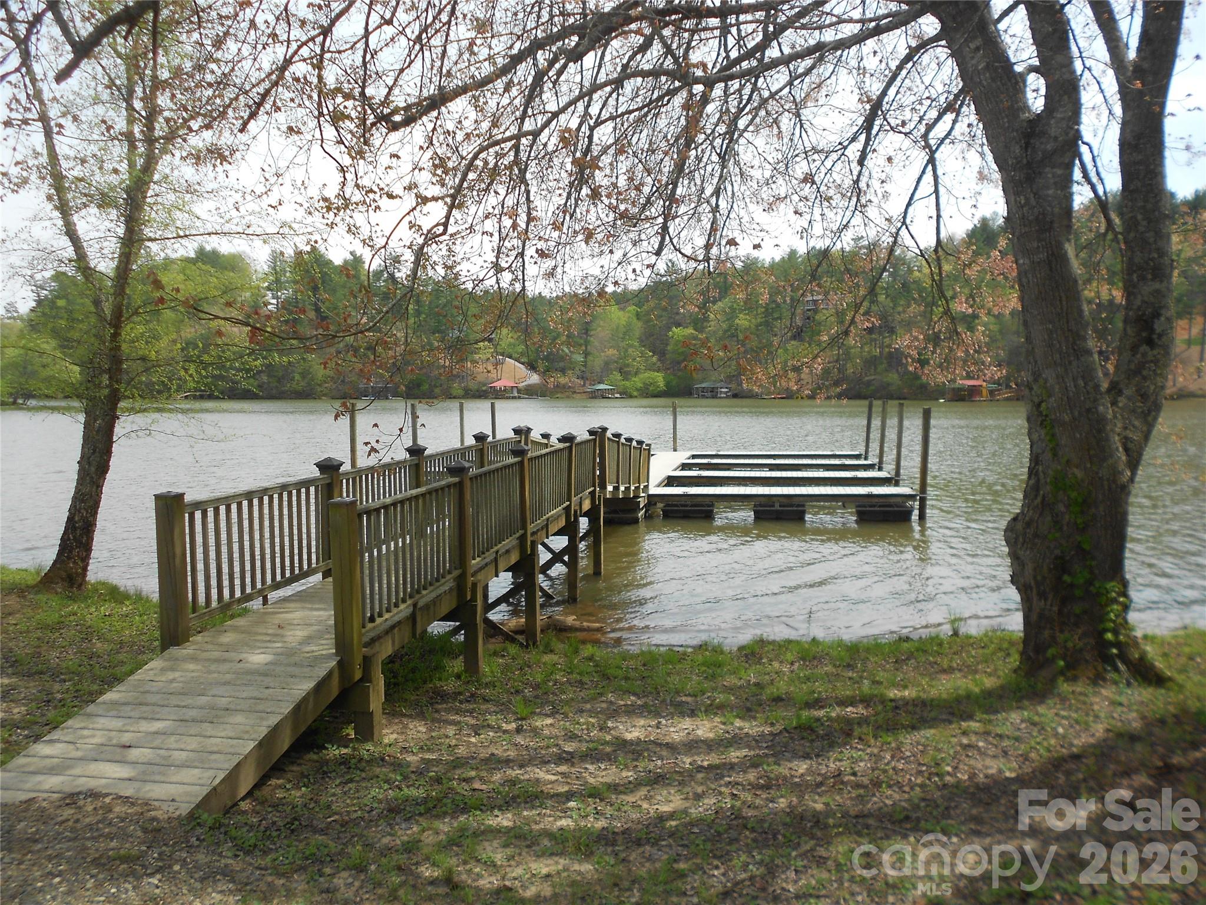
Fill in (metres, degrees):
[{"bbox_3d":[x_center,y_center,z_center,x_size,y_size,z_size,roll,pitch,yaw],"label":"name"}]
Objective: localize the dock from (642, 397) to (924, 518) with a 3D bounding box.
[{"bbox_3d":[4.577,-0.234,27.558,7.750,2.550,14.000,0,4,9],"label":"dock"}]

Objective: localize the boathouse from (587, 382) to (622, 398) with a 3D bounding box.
[{"bbox_3d":[0.535,-17.349,257.000,9.300,4.400,8.500,0,4,0],"label":"boathouse"}]

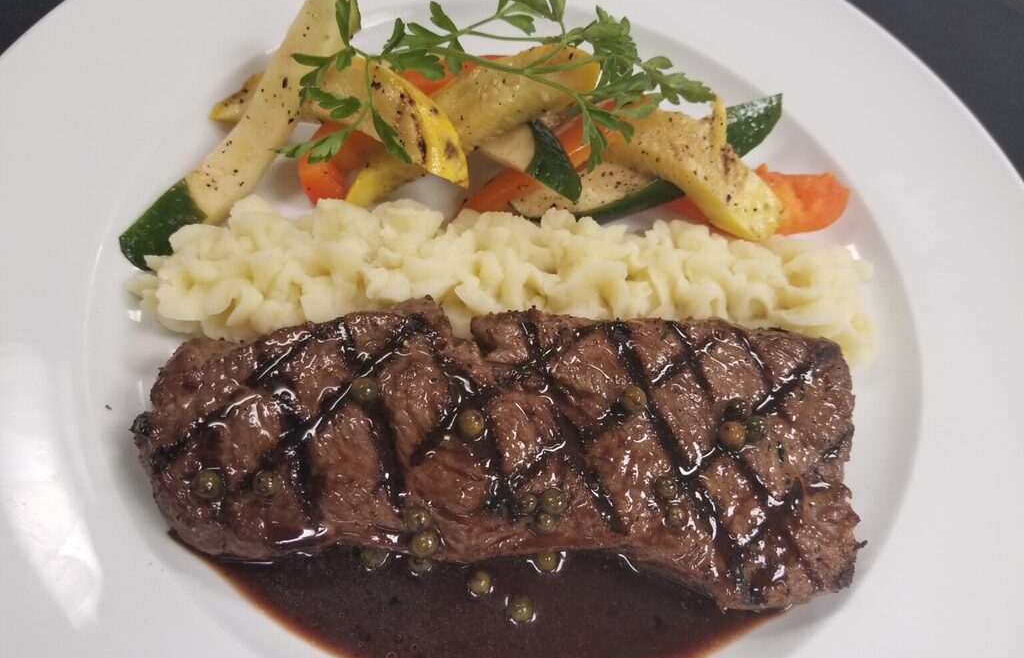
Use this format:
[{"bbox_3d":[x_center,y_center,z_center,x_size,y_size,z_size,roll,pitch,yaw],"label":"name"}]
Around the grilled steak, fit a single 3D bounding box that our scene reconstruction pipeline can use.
[{"bbox_3d":[0.000,0.026,0.176,0.159,0.022,0.063,6,63,-4],"label":"grilled steak"}]

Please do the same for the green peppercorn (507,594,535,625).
[{"bbox_3d":[0.002,0.061,0.168,0.005,0.005,0.005,3,63,-6],"label":"green peppercorn"}]

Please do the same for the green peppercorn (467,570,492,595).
[{"bbox_3d":[-0.007,0.056,0.170,0.005,0.005,0.005,3,63,-6],"label":"green peppercorn"}]

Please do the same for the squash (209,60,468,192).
[{"bbox_3d":[-0.046,-0.054,0.207,0.074,0.020,0.024,17,62,11],"label":"squash"}]

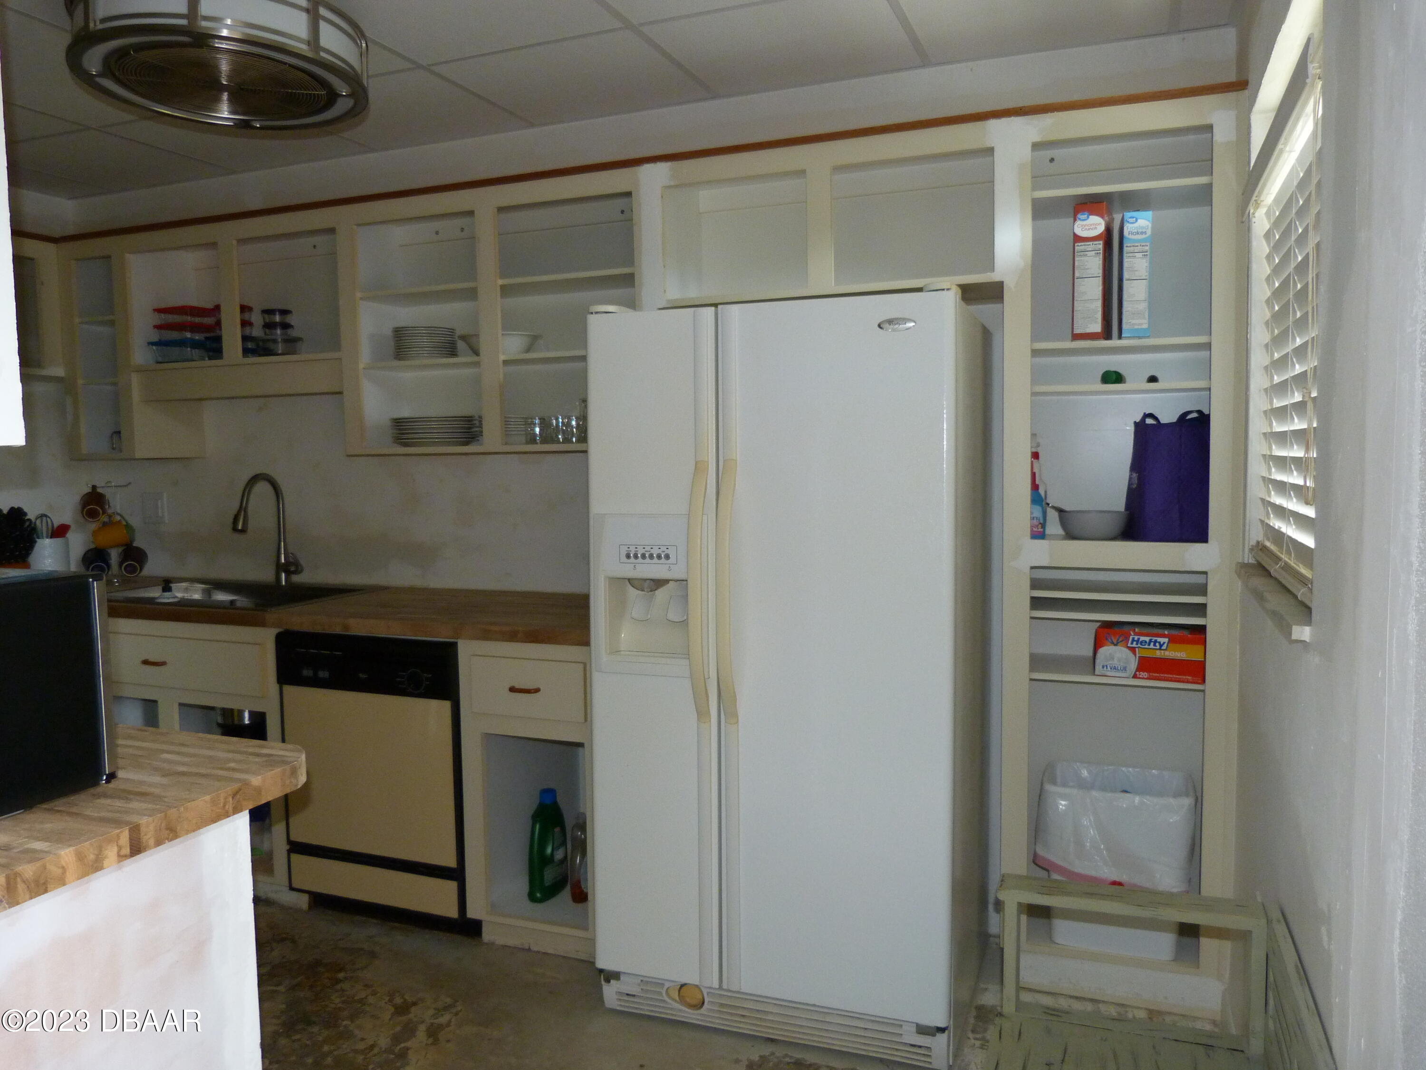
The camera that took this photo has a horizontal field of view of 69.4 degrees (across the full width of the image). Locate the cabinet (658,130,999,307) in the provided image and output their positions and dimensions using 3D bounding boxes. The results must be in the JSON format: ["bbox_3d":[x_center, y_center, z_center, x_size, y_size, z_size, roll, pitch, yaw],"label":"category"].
[{"bbox_3d":[0.322,-0.787,2.683,0.883,0.370,0.305,1,4,22],"label":"cabinet"}]

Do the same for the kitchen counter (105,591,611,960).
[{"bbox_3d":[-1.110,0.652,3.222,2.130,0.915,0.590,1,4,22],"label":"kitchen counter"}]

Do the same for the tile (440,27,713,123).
[{"bbox_3d":[-0.373,-1.245,2.817,0.608,0.020,0.516,1,4,22],"label":"tile"}]

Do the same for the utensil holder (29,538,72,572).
[{"bbox_3d":[-2.330,0.099,3.615,0.138,0.163,0.138,1,4,22],"label":"utensil holder"}]

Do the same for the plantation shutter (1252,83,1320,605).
[{"bbox_3d":[0.944,-0.276,1.651,0.055,0.710,0.800,1,4,22],"label":"plantation shutter"}]

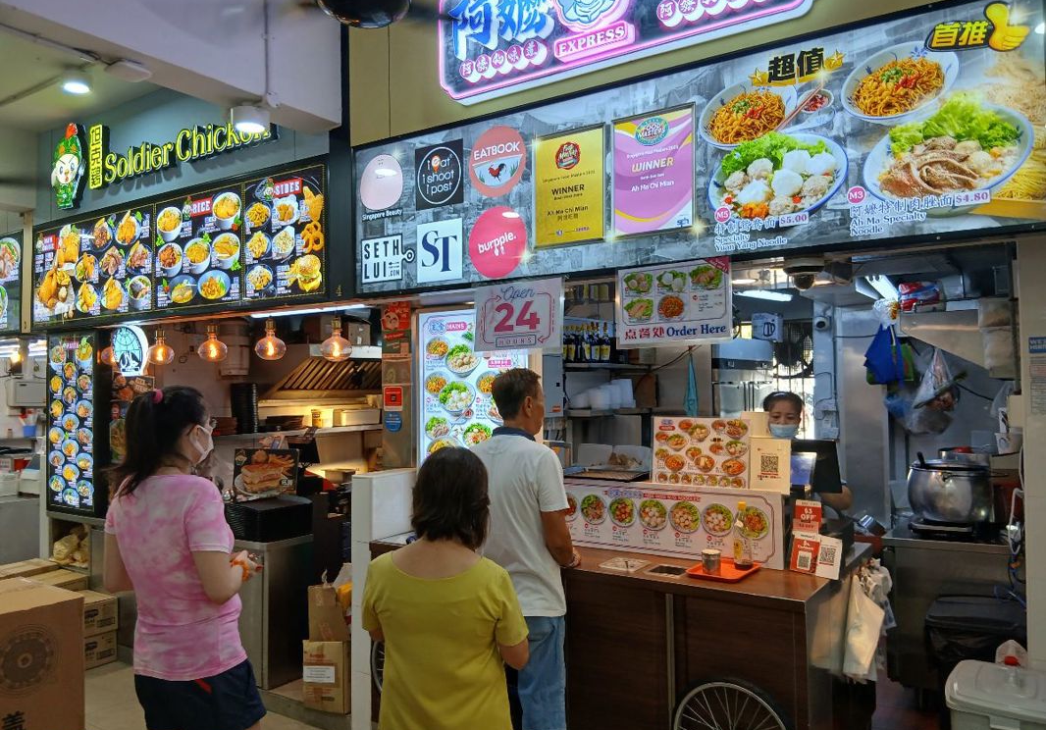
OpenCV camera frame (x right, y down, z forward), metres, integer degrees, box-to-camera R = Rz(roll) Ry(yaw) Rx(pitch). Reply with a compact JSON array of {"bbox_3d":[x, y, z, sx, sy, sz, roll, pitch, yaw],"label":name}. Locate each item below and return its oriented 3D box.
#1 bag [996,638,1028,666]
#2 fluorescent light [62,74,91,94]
[{"bbox_3d":[1.618,0.963,2.600,0.120,0.130,0.120,-2,-2,34],"label":"bag"},{"bbox_3d":[-2.735,-1.730,4.820,0.165,0.092,0.165,-2,-2,34],"label":"fluorescent light"}]

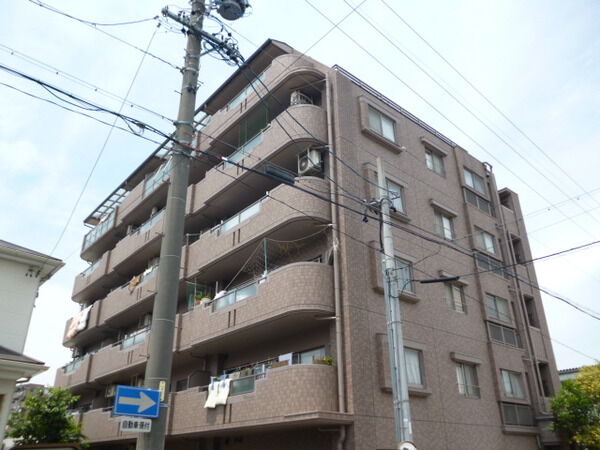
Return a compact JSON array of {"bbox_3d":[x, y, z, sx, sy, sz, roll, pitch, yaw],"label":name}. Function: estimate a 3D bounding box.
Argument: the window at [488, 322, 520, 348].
[{"bbox_3d":[7.796,4.281,18.593,2.050,0.700,0.150,21,-33,-36],"label":"window"}]

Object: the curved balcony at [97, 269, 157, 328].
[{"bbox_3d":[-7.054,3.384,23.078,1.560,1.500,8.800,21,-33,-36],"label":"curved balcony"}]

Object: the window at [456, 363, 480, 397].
[{"bbox_3d":[5.498,5.127,15.966,1.200,1.040,0.150,21,-33,-36],"label":"window"}]

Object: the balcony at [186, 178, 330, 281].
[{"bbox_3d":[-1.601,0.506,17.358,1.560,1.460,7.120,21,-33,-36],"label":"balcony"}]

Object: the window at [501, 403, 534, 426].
[{"bbox_3d":[7.559,6.541,16.771,1.900,0.680,0.140,20,-33,-35],"label":"window"}]

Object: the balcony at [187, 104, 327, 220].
[{"bbox_3d":[-1.752,-2.057,18.823,1.420,1.420,7.600,20,-33,-35],"label":"balcony"}]

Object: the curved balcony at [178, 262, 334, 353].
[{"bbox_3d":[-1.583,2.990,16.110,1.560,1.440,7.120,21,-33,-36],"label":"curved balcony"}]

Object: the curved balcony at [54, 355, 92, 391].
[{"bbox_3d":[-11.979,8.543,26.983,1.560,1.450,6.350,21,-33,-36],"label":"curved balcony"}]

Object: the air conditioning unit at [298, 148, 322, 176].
[{"bbox_3d":[0.296,-2.047,16.270,0.340,0.620,0.660,21,-33,-36],"label":"air conditioning unit"}]

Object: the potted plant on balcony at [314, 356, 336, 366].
[{"bbox_3d":[0.588,3.674,12.836,0.450,0.320,0.260,20,-33,-35],"label":"potted plant on balcony"}]

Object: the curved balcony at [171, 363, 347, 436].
[{"bbox_3d":[-1.631,5.527,14.828,1.300,1.420,7.650,20,-33,-35],"label":"curved balcony"}]

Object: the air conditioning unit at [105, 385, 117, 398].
[{"bbox_3d":[-8.768,7.774,22.696,0.300,0.580,0.750,20,-33,-35],"label":"air conditioning unit"}]

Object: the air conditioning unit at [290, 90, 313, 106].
[{"bbox_3d":[0.022,-4.521,17.580,0.300,0.580,0.770,20,-33,-35],"label":"air conditioning unit"}]

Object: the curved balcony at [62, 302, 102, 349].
[{"bbox_3d":[-12.318,6.114,28.838,1.420,1.370,6.100,20,-33,-35],"label":"curved balcony"}]

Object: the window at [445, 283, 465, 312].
[{"bbox_3d":[5.487,2.601,17.242,1.140,1.040,0.150,21,-33,-36],"label":"window"}]

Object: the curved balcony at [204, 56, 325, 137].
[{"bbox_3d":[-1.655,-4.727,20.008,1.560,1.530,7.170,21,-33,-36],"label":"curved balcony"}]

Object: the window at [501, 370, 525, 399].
[{"bbox_3d":[7.571,5.652,17.240,1.350,0.950,0.120,20,-33,-35],"label":"window"}]

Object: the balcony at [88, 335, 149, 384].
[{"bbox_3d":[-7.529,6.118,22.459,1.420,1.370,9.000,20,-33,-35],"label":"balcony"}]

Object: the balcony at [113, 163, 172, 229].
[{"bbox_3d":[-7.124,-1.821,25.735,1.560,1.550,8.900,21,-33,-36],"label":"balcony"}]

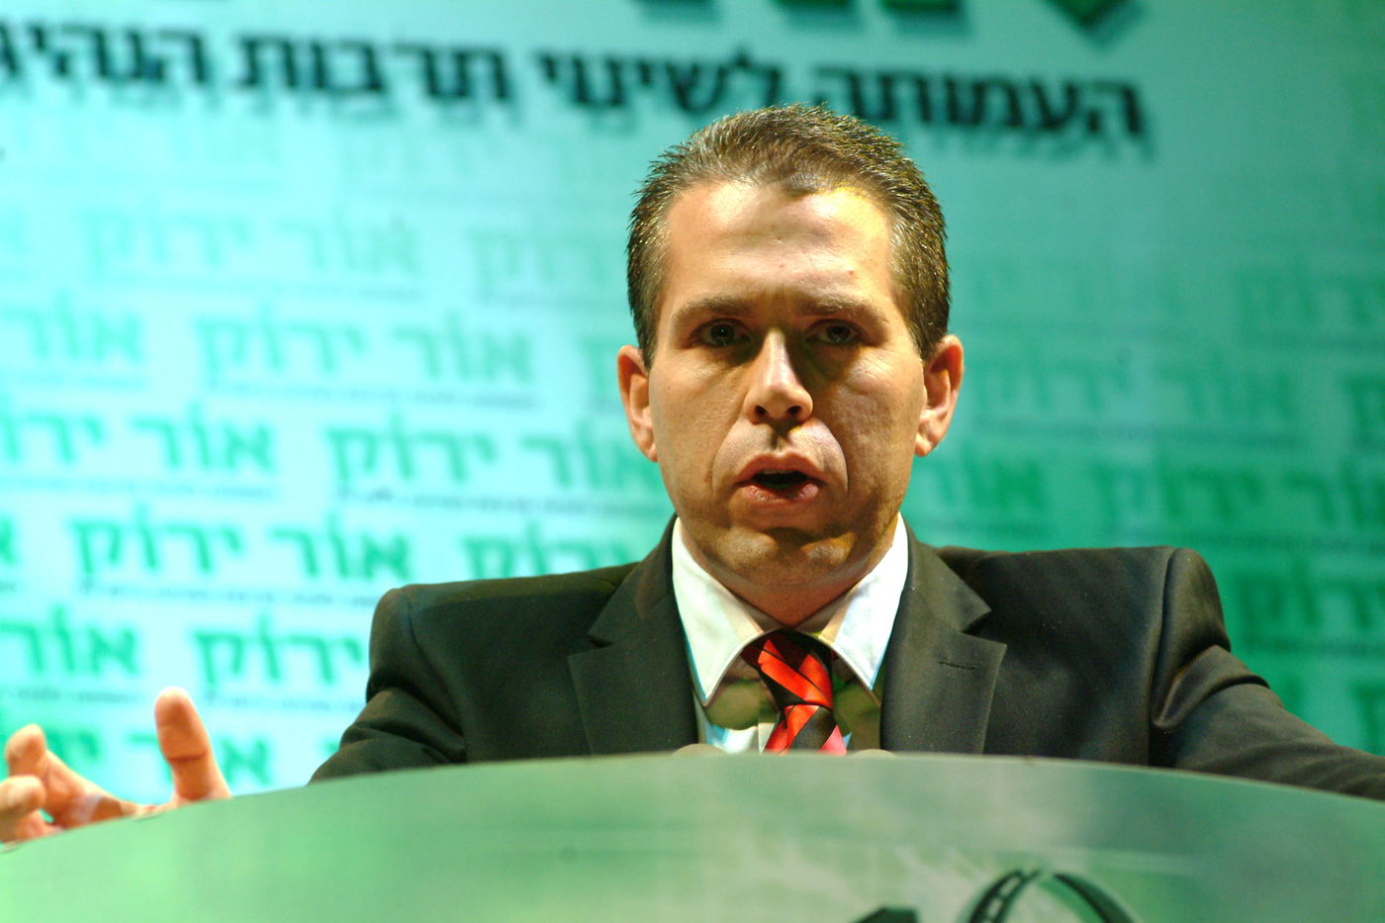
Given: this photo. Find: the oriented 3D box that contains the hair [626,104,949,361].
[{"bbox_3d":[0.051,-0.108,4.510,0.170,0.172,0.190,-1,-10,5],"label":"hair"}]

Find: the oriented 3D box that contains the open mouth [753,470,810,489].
[{"bbox_3d":[0.047,0.009,4.420,0.031,0.011,0.018,-1,-10,5],"label":"open mouth"}]

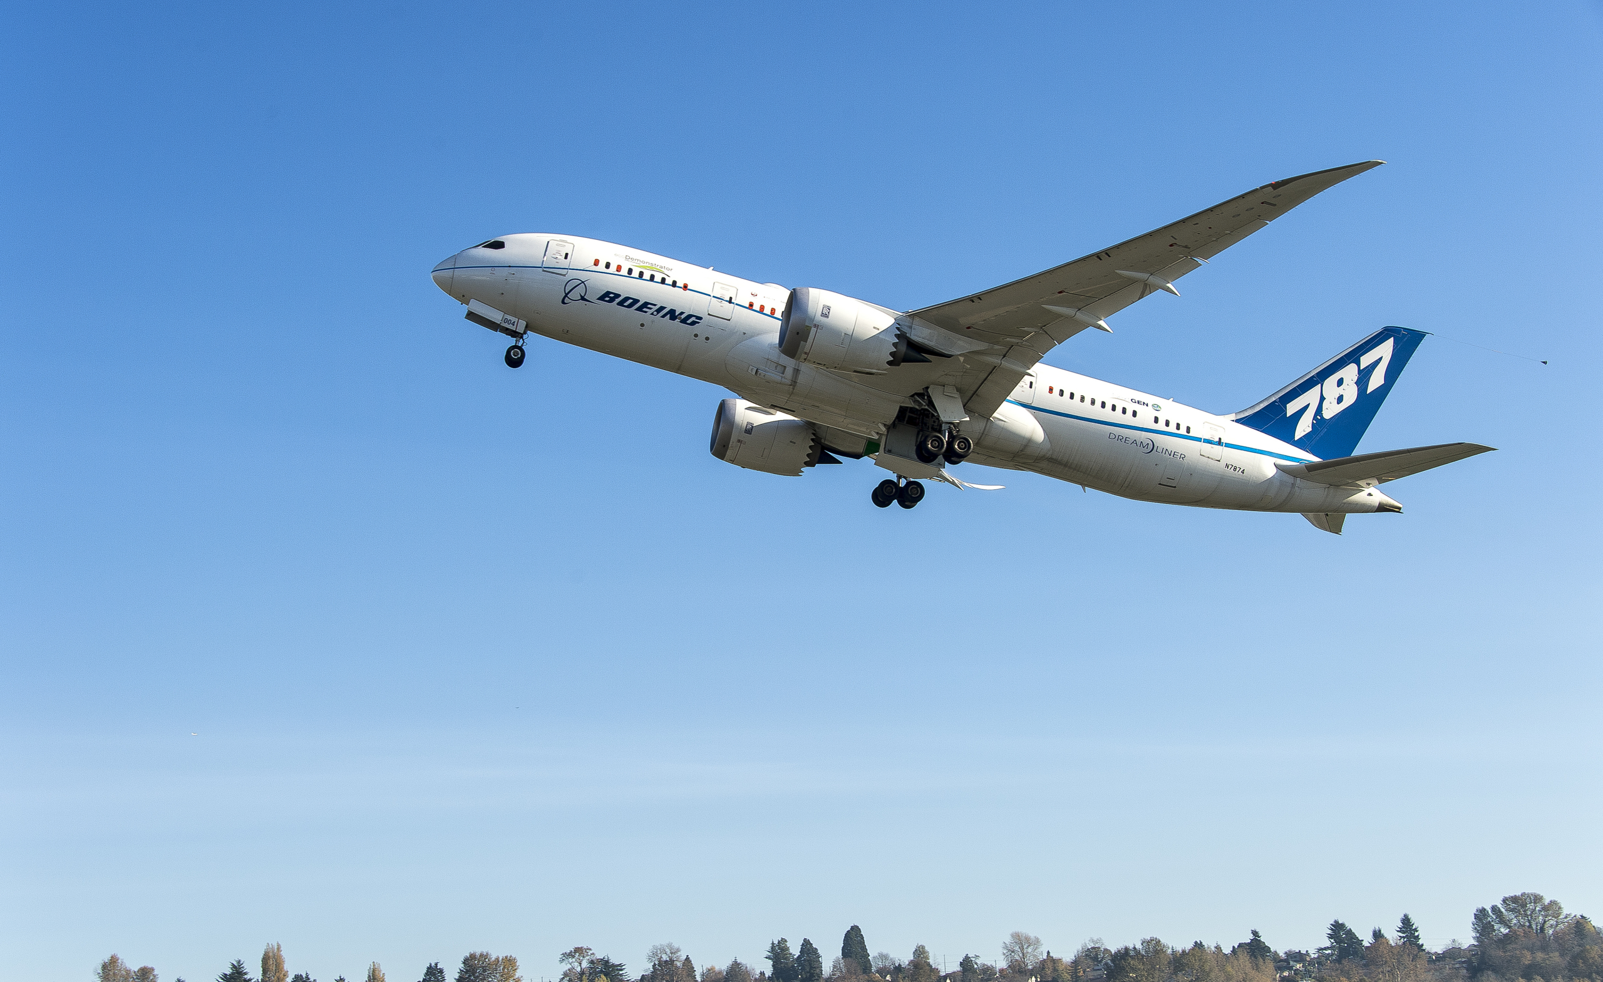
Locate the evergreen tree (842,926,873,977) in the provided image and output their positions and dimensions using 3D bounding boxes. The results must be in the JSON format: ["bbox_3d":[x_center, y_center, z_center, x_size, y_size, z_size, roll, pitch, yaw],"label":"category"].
[{"bbox_3d":[27.136,225.667,1126.663,14.700,26.700,14.700,-2,-14,0],"label":"evergreen tree"}]

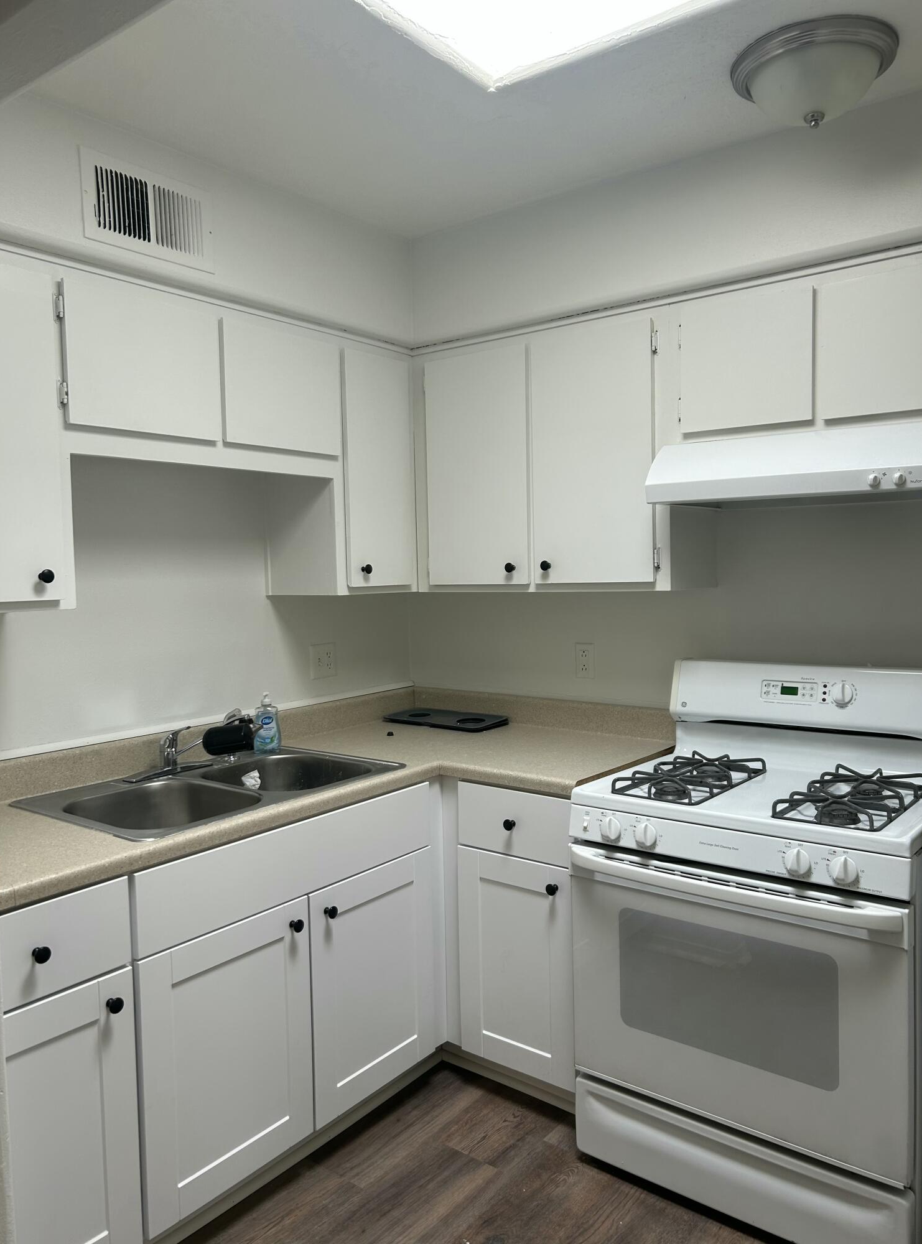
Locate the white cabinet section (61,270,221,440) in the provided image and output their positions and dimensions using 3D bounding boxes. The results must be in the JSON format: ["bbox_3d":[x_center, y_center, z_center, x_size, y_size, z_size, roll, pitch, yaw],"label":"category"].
[{"bbox_3d":[-0.841,-0.588,2.229,0.310,0.307,0.395,1,4,37],"label":"white cabinet section"}]

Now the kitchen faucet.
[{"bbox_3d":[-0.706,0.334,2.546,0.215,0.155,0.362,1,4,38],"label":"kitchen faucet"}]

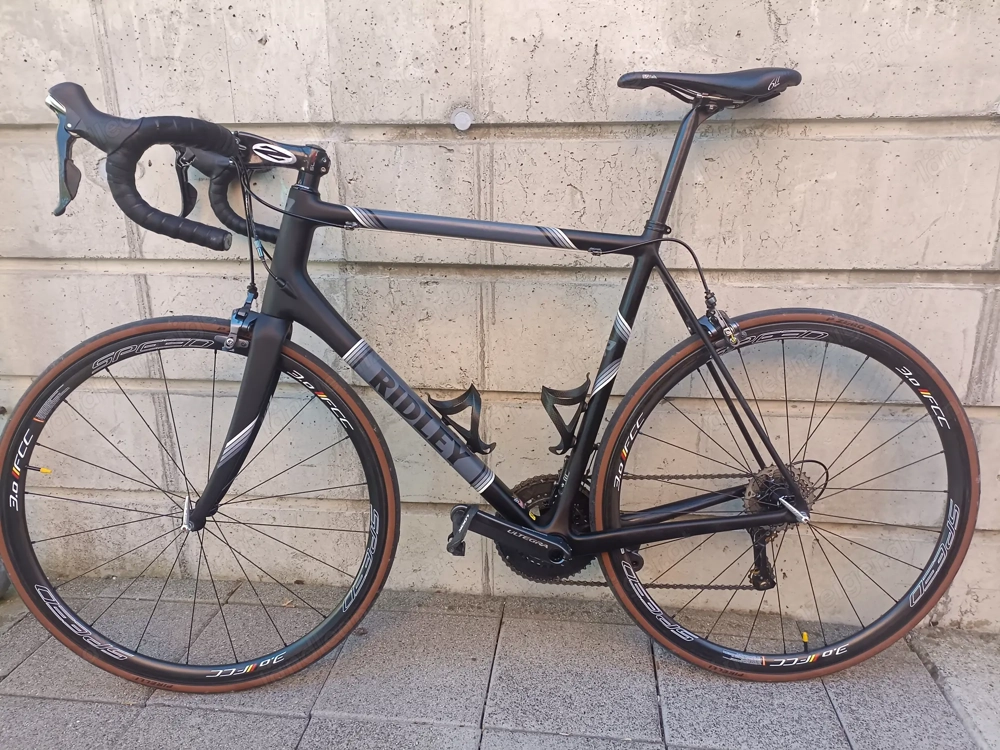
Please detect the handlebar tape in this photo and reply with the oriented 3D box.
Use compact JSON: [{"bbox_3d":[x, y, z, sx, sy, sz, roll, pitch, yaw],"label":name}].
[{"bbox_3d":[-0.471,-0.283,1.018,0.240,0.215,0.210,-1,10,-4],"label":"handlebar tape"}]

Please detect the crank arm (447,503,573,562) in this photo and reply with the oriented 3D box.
[{"bbox_3d":[0.017,0.260,1.183,0.208,0.043,0.034,20,9,-4],"label":"crank arm"}]

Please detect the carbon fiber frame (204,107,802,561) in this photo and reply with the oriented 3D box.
[{"bbox_3d":[-0.011,-0.059,1.195,1.005,0.750,0.140,-1,10,-1],"label":"carbon fiber frame"}]

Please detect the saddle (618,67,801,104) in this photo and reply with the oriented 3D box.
[{"bbox_3d":[0.330,-0.454,1.135,0.282,0.053,0.140,-1,10,-1],"label":"saddle"}]

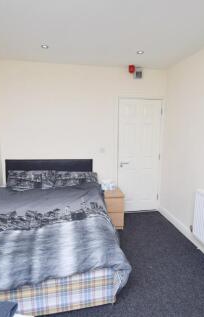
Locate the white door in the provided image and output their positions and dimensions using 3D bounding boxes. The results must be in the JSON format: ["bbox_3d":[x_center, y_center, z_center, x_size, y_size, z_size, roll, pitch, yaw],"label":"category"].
[{"bbox_3d":[0.648,-0.011,3.469,0.760,1.980,0.050,-1,9,-9],"label":"white door"}]

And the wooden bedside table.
[{"bbox_3d":[0.113,0.770,3.074,0.400,0.570,0.330,-1,9,-9],"label":"wooden bedside table"}]

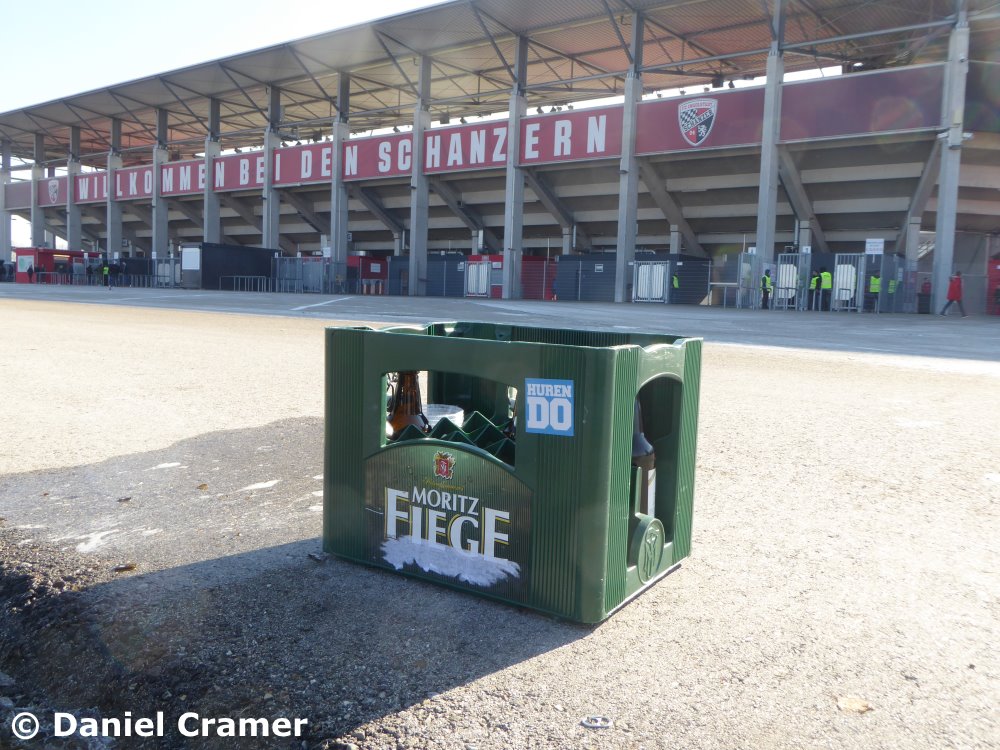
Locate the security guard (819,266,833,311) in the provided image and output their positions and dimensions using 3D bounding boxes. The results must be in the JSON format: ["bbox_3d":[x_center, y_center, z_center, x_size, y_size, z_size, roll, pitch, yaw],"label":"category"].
[{"bbox_3d":[13.743,-3.617,34.100,0.520,1.810,0.360,0,6,-17],"label":"security guard"}]

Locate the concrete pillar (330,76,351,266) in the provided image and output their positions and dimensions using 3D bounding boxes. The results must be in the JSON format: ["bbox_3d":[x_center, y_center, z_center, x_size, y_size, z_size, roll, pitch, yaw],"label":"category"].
[{"bbox_3d":[-11.606,-13.782,59.112,0.600,15.614,1.100,6,6,36],"label":"concrete pillar"}]

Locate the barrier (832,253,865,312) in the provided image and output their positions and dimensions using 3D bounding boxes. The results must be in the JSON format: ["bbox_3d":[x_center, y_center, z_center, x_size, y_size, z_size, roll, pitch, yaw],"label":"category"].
[{"bbox_3d":[14.842,-3.921,34.400,1.250,2.450,0.500,6,7,36],"label":"barrier"}]

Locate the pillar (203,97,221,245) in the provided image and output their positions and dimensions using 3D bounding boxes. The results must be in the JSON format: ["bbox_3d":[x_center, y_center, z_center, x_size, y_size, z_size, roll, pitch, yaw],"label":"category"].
[{"bbox_3d":[-24.237,-15.190,68.331,0.600,15.915,1.100,6,6,36],"label":"pillar"}]

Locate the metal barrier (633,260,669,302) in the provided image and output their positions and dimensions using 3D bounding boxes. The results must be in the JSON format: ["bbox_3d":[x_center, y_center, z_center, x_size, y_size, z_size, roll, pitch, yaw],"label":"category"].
[{"bbox_3d":[8.420,-5.158,45.107,2.070,2.342,0.250,6,6,36],"label":"metal barrier"}]

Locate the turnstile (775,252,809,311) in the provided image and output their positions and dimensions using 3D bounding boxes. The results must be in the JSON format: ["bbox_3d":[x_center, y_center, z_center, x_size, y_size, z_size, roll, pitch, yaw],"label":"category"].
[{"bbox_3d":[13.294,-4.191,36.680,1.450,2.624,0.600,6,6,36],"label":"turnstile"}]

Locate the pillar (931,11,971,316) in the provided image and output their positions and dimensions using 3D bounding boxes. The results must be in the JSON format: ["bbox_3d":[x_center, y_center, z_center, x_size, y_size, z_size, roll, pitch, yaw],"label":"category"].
[{"bbox_3d":[20.087,-9.416,35.908,0.750,13.226,0.900,6,6,36],"label":"pillar"}]

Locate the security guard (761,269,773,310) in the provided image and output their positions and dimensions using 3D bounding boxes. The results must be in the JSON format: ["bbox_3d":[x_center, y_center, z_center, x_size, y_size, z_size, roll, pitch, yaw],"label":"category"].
[{"bbox_3d":[11.795,-3.784,35.800,0.360,1.770,0.520,4,6,22],"label":"security guard"}]

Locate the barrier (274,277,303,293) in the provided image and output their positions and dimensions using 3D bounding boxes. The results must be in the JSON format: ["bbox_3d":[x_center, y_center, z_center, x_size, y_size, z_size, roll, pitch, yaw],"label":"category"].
[{"bbox_3d":[-14.539,-6.161,55.684,2.600,1.050,0.300,6,7,36],"label":"barrier"}]

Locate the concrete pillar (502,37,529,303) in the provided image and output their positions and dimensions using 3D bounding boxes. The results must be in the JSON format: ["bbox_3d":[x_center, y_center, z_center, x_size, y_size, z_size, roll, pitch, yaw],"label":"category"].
[{"bbox_3d":[1.035,-12.660,49.867,0.600,15.888,1.100,6,6,36],"label":"concrete pillar"}]

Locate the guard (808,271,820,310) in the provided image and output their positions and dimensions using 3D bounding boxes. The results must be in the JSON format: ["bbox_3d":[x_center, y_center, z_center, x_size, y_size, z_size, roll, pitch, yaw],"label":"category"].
[{"bbox_3d":[14.010,-3.747,36.000,0.380,1.780,0.500,-2,6,-37],"label":"guard"}]

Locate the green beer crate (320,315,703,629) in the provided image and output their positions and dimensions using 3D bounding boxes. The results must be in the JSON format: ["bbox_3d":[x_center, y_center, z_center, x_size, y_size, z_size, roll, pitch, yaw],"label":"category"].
[{"bbox_3d":[0.018,0.093,1.070,0.400,0.295,0.293,5,6,31],"label":"green beer crate"}]

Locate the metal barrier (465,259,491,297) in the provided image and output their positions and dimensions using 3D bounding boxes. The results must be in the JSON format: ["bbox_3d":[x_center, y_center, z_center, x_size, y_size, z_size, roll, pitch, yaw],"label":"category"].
[{"bbox_3d":[-1.455,-6.177,52.320,2.070,2.361,0.200,6,6,36],"label":"metal barrier"}]

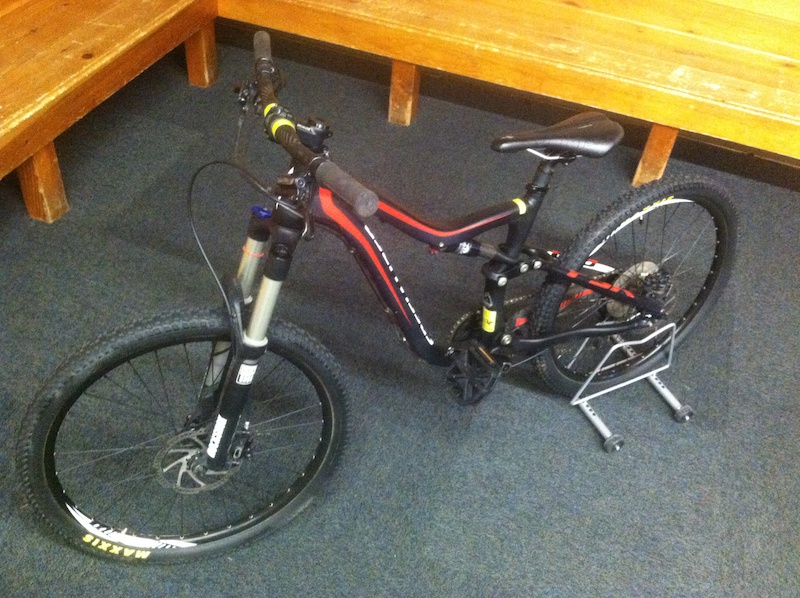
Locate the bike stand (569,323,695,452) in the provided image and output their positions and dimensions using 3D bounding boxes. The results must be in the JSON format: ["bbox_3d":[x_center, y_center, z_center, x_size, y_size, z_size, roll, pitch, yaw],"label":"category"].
[{"bbox_3d":[0.608,0.160,2.206,0.340,0.222,0.390,-17,48,-22],"label":"bike stand"}]

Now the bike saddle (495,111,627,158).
[{"bbox_3d":[0.309,-0.314,1.635,0.288,0.070,0.142,-17,41,-22],"label":"bike saddle"}]

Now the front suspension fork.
[{"bbox_3d":[-0.316,0.089,1.542,0.115,0.535,0.175,8,29,-28],"label":"front suspension fork"}]

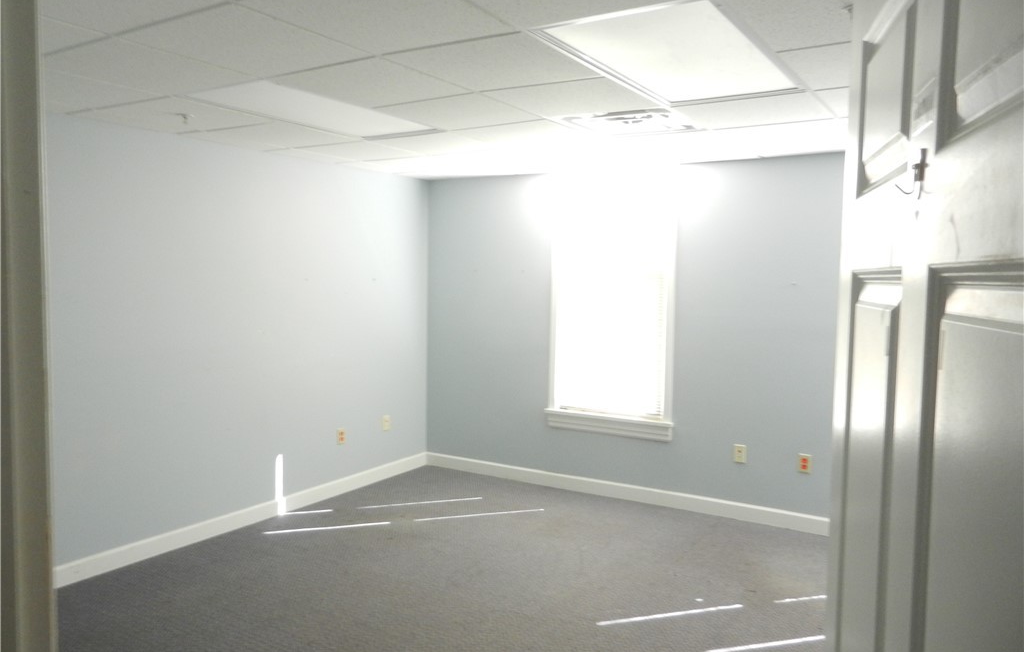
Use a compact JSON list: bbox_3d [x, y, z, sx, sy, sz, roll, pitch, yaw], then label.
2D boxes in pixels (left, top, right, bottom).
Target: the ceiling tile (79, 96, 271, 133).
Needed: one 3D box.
[{"bbox_3d":[-1.625,-1.058,3.698,0.653,0.022,0.605,3,5,32],"label":"ceiling tile"}]

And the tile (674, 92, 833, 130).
[{"bbox_3d":[1.109,-0.996,3.422,0.605,0.022,0.605,3,5,32],"label":"tile"}]

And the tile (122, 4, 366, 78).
[{"bbox_3d":[-0.897,-0.962,2.524,0.605,0.022,0.605,3,5,32],"label":"tile"}]

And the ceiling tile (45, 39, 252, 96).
[{"bbox_3d":[-1.432,-1.002,2.897,0.600,0.020,0.600,4,5,32],"label":"ceiling tile"}]

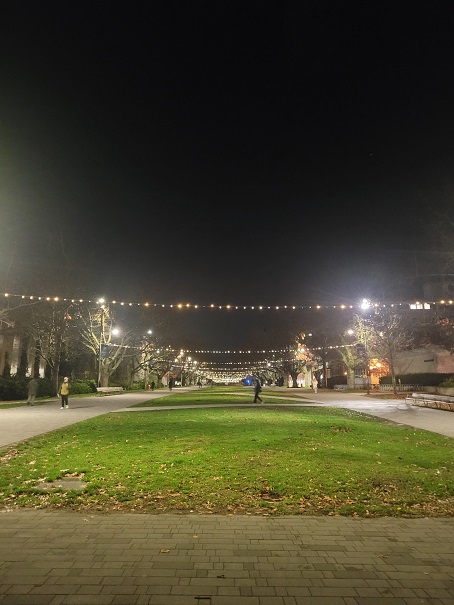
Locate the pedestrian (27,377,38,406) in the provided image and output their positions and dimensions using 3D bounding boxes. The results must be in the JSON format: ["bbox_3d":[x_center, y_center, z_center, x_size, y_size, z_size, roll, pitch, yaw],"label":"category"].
[{"bbox_3d":[-11.836,5.433,27.845,0.560,1.750,0.450,-2,-10,11],"label":"pedestrian"}]

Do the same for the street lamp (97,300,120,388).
[{"bbox_3d":[-11.903,4.325,45.786,2.000,9.500,0.500,0,-10,0],"label":"street lamp"}]

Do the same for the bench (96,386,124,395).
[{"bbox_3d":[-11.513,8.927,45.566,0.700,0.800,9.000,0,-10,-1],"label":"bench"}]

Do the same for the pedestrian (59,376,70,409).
[{"bbox_3d":[-8.708,4.885,24.541,0.560,1.700,0.400,-1,-10,6],"label":"pedestrian"}]

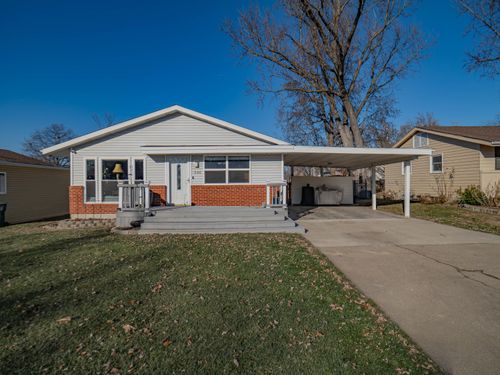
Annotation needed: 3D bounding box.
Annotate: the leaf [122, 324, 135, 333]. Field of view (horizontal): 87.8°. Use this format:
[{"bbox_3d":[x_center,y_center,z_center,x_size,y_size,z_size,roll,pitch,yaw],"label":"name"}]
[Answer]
[{"bbox_3d":[-1.249,1.450,2.674,0.125,0.040,0.100,0,0,0],"label":"leaf"}]

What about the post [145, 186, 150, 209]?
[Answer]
[{"bbox_3d":[-3.745,0.420,9.500,0.130,0.900,0.130,0,0,0],"label":"post"}]

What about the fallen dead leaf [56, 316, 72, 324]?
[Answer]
[{"bbox_3d":[-2.022,1.450,2.835,0.165,0.045,0.110,0,0,0],"label":"fallen dead leaf"}]

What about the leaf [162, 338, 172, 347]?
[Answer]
[{"bbox_3d":[-0.772,1.450,2.432,0.095,0.040,0.090,0,0,0],"label":"leaf"}]

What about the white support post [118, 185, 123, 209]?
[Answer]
[{"bbox_3d":[-4.767,0.388,9.600,0.125,0.900,0.125,0,0,0],"label":"white support post"}]

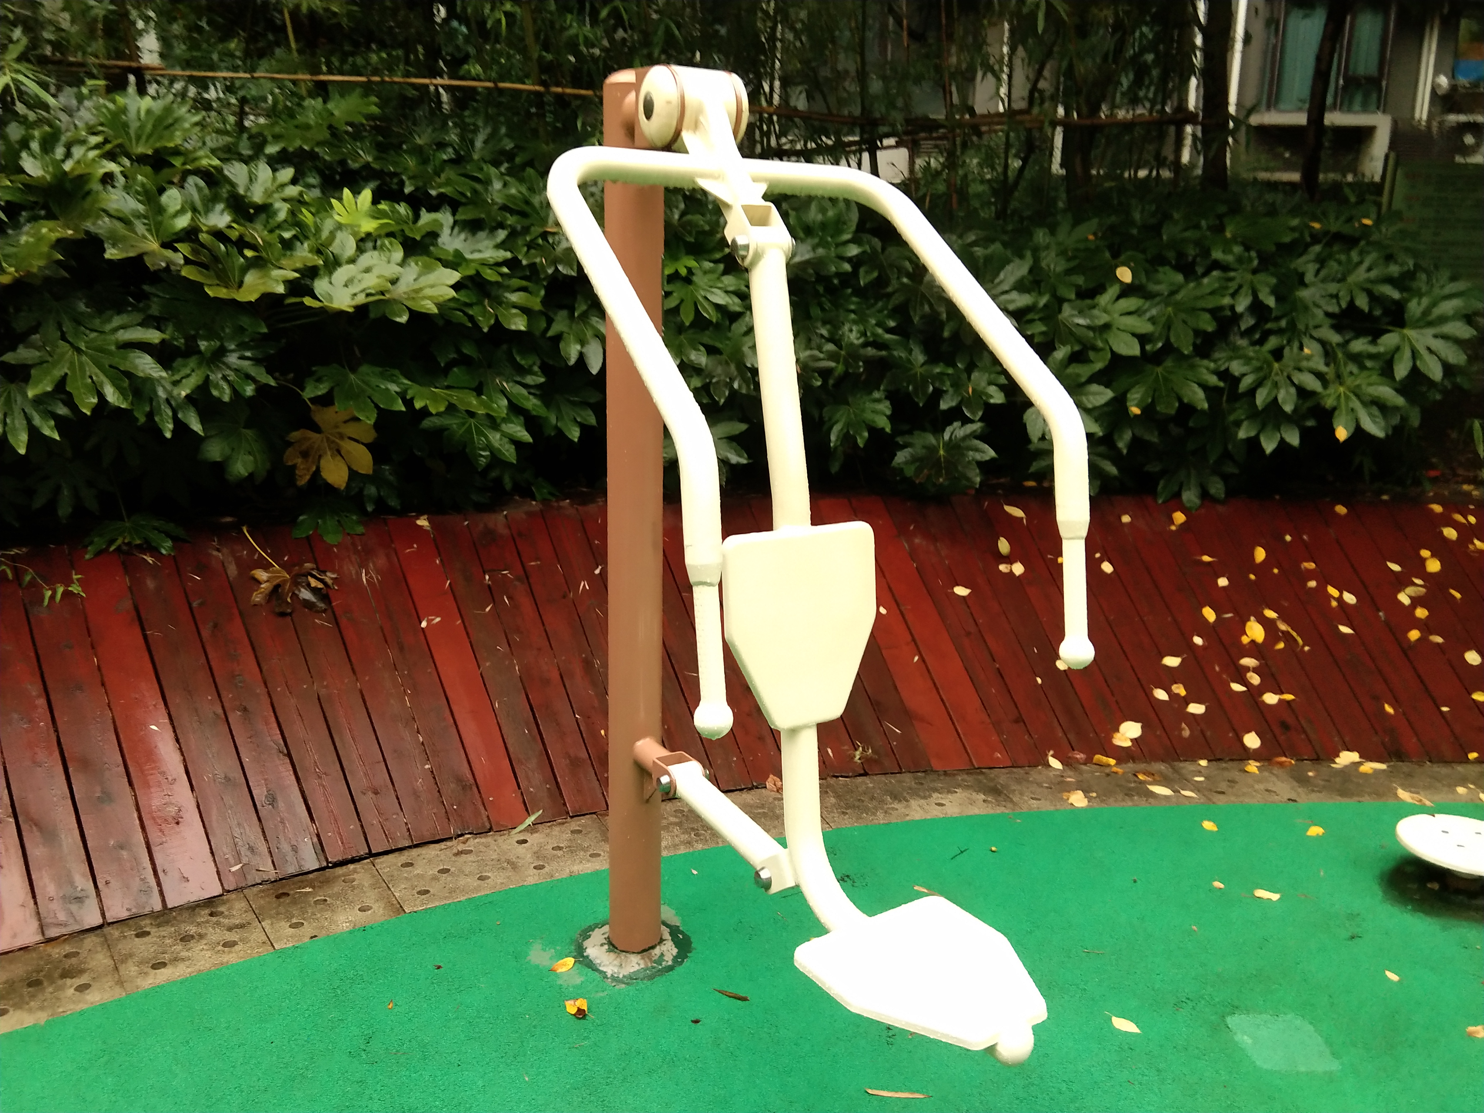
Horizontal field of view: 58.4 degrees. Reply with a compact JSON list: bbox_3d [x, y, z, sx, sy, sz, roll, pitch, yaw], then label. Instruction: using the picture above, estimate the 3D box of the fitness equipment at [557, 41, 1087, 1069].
[{"bbox_3d":[0.079,0.105,2.256,0.720,1.830,1.292,-7,17,-30],"label":"fitness equipment"}]

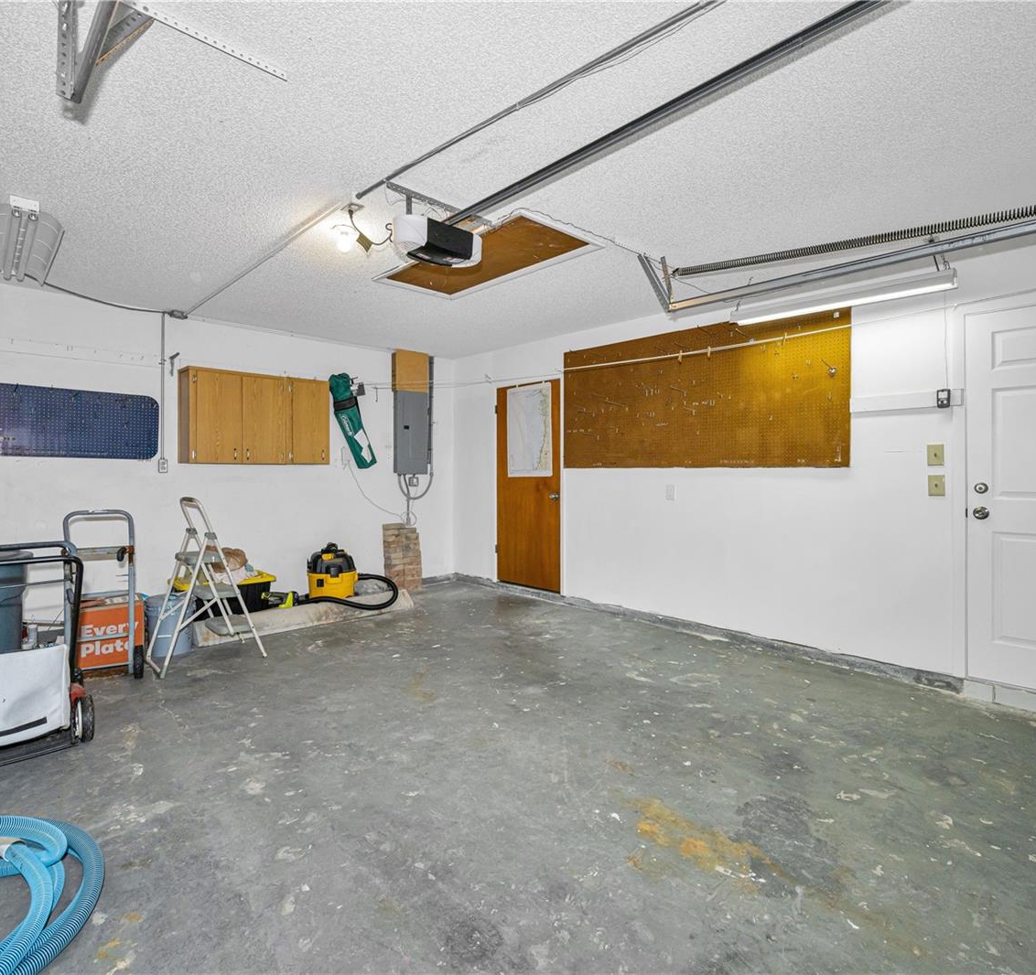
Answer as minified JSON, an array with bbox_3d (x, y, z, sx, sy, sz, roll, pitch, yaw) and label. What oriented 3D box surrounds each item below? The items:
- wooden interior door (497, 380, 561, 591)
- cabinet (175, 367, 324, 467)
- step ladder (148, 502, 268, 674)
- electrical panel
[{"bbox_3d":[0.102,-0.015,5.657,0.870,2.030,0.045,0,1,45],"label":"wooden interior door"},{"bbox_3d":[-2.233,-0.575,4.907,1.125,0.757,0.315,-1,1,-41],"label":"cabinet"},{"bbox_3d":[-1.992,0.576,3.642,0.600,1.030,0.450,-1,1,-41],"label":"step ladder"},{"bbox_3d":[-1.127,-0.782,6.017,0.396,1.275,0.110,-1,1,-41],"label":"electrical panel"}]

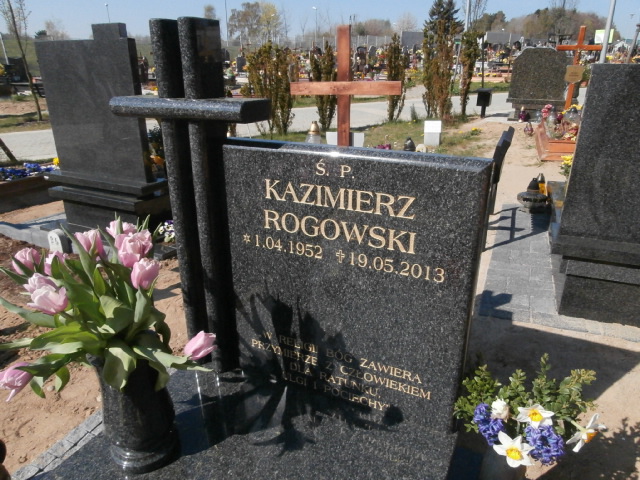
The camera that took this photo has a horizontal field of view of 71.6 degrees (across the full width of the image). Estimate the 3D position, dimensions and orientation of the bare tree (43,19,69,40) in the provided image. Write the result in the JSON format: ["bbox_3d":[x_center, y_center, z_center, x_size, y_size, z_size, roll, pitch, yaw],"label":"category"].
[{"bbox_3d":[-37.719,-29.365,64.263,4.055,4.880,4.055,-11,24,-26],"label":"bare tree"}]

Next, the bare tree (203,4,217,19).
[{"bbox_3d":[-16.880,-32.603,69.017,2.644,7.166,2.644,-4,22,-12],"label":"bare tree"}]

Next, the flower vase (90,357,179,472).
[{"bbox_3d":[-0.394,0.352,0.978,0.164,0.271,0.164,-10,24,-25],"label":"flower vase"}]

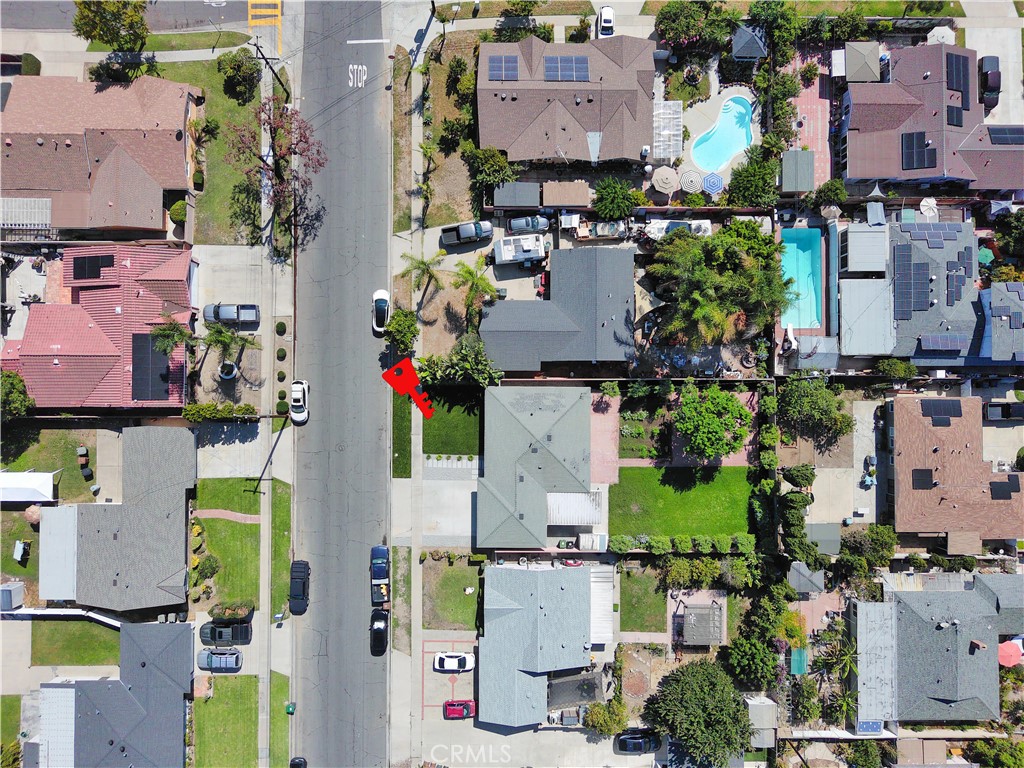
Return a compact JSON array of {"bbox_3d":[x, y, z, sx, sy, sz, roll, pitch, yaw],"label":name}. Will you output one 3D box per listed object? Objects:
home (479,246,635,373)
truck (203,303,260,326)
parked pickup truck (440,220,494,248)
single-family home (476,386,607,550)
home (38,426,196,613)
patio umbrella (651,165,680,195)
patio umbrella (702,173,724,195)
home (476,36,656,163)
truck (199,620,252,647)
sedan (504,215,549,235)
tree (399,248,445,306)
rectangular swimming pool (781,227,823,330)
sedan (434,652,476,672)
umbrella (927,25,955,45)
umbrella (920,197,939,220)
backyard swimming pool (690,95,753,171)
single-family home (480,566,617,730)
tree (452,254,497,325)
[{"bbox_3d":[4.870,-8.000,74.290,16.800,4.500,13.300,0,88,-1],"label":"home"},{"bbox_3d":[-30.550,-7.650,74.050,5.900,1.900,2.000,0,90,0],"label":"truck"},{"bbox_3d":[-4.780,-16.430,74.100,5.600,1.800,1.900,-10,90,0],"label":"parked pickup truck"},{"bbox_3d":[2.950,9.050,73.690,13.400,4.700,17.500,0,88,-1],"label":"single-family home"},{"bbox_3d":[-42.000,14.000,72.800,16.700,4.400,19.000,0,90,0],"label":"home"},{"bbox_3d":[17.060,-22.410,75.840,3.100,2.600,3.100,0,88,-1],"label":"patio umbrella"},{"bbox_3d":[21.580,-21.490,73.800,2.150,2.400,2.350,0,90,0],"label":"patio umbrella"},{"bbox_3d":[5.900,-30.050,72.750,18.800,4.500,12.850,0,90,0],"label":"home"},{"bbox_3d":[-31.130,26.960,74.050,5.750,1.860,2.000,0,88,-1],"label":"truck"},{"bbox_3d":[1.840,-17.660,76.030,4.600,1.480,1.820,-2,88,-1],"label":"sedan"},{"bbox_3d":[-9.450,-11.790,73.500,5.000,5.800,4.900,0,88,-1],"label":"tree"},{"bbox_3d":[31.900,-11.600,75.700,4.500,1.500,11.300,0,90,0],"label":"rectangular swimming pool"},{"bbox_3d":[-6.220,30.420,74.600,4.500,1.430,1.800,0,88,-1],"label":"sedan"},{"bbox_3d":[47.920,-38.290,76.790,3.100,2.600,3.100,0,88,-1],"label":"umbrella"},{"bbox_3d":[44.790,-18.940,73.800,2.000,2.400,2.150,0,90,0],"label":"umbrella"},{"bbox_3d":[24.560,-28.120,78.120,5.500,1.500,9.100,35,88,0],"label":"backyard swimming pool"},{"bbox_3d":[3.690,27.750,72.800,14.300,4.400,16.400,0,90,0],"label":"single-family home"},{"bbox_3d":[-3.980,-10.320,73.450,4.700,6.000,5.600,0,88,-1],"label":"tree"}]

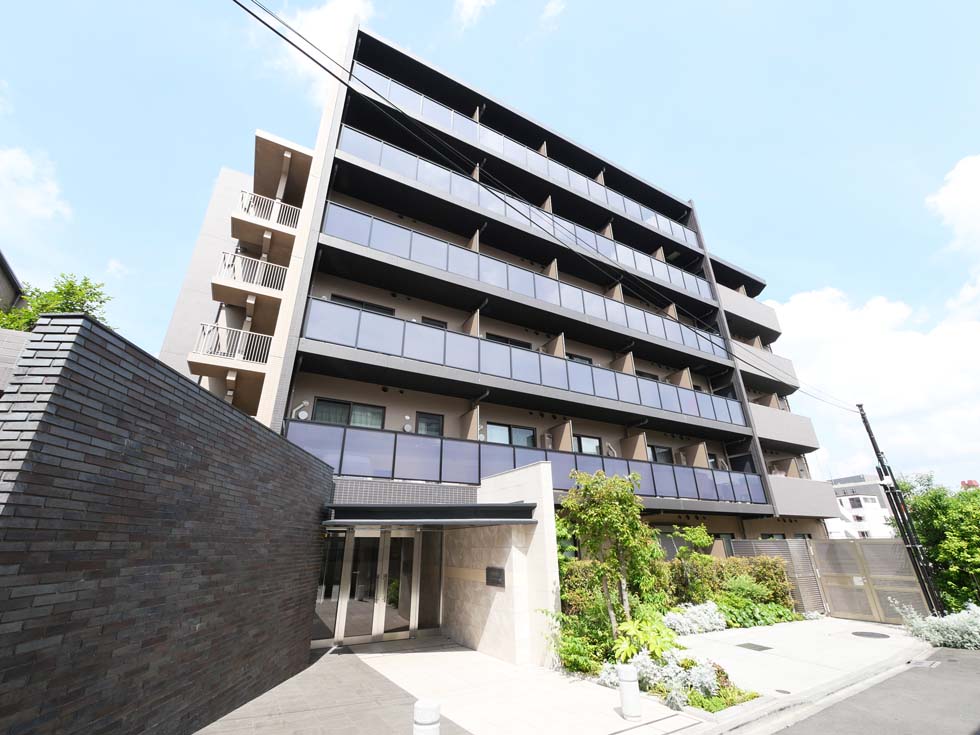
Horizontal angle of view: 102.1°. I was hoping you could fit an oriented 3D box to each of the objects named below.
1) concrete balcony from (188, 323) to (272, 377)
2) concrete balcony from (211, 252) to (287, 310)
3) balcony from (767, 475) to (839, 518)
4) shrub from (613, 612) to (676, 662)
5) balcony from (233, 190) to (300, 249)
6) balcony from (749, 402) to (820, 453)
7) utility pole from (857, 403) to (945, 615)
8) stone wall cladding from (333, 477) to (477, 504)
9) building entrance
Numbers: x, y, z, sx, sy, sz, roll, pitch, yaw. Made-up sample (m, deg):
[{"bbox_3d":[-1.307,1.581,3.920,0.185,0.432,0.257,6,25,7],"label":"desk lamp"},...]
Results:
[{"bbox_3d":[-8.666,-0.411,13.400,2.120,1.330,1.200,11,-26,-26],"label":"concrete balcony"},{"bbox_3d":[-8.700,-3.031,14.509,2.120,1.320,1.200,11,-26,-26],"label":"concrete balcony"},{"bbox_3d":[12.474,5.438,16.320,4.950,1.440,1.240,11,-26,-26],"label":"balcony"},{"bbox_3d":[2.803,4.887,7.265,0.850,0.800,0.800,11,-26,-26],"label":"shrub"},{"bbox_3d":[-8.733,-5.664,15.624,2.120,1.300,1.200,11,-26,-26],"label":"balcony"},{"bbox_3d":[12.440,2.796,17.439,4.950,1.440,1.240,11,-26,-26],"label":"balcony"},{"bbox_3d":[11.094,3.724,10.883,0.330,5.630,0.320,11,-26,-26],"label":"utility pole"},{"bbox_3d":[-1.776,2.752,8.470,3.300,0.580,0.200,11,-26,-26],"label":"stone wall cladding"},{"bbox_3d":[-2.463,5.004,9.230,2.950,2.300,0.250,11,-26,-26],"label":"building entrance"}]

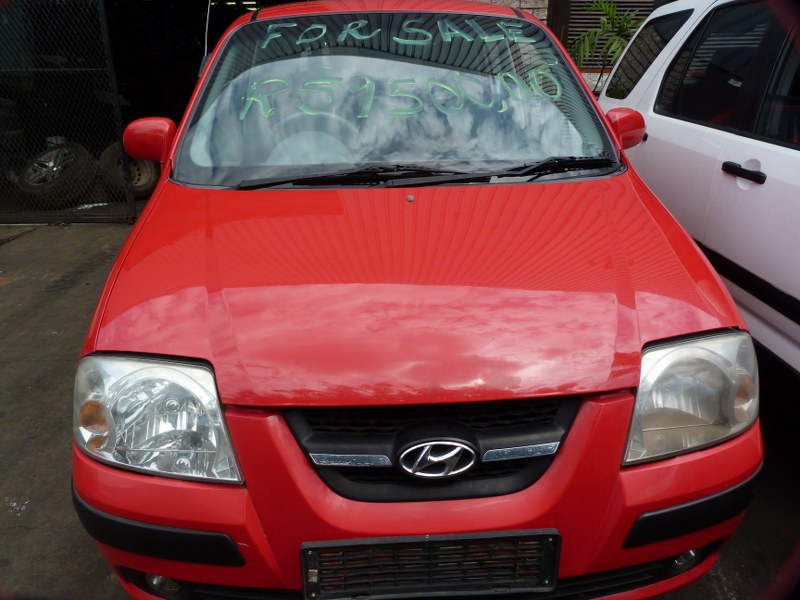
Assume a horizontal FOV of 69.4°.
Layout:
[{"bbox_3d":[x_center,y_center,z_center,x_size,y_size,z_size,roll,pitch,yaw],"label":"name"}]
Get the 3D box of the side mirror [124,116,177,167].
[{"bbox_3d":[-0.784,-0.503,1.810,0.175,0.140,0.120,-2,24,-3],"label":"side mirror"}]

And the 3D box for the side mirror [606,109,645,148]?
[{"bbox_3d":[0.742,-0.555,1.903,0.175,0.140,0.120,-2,24,-3],"label":"side mirror"}]

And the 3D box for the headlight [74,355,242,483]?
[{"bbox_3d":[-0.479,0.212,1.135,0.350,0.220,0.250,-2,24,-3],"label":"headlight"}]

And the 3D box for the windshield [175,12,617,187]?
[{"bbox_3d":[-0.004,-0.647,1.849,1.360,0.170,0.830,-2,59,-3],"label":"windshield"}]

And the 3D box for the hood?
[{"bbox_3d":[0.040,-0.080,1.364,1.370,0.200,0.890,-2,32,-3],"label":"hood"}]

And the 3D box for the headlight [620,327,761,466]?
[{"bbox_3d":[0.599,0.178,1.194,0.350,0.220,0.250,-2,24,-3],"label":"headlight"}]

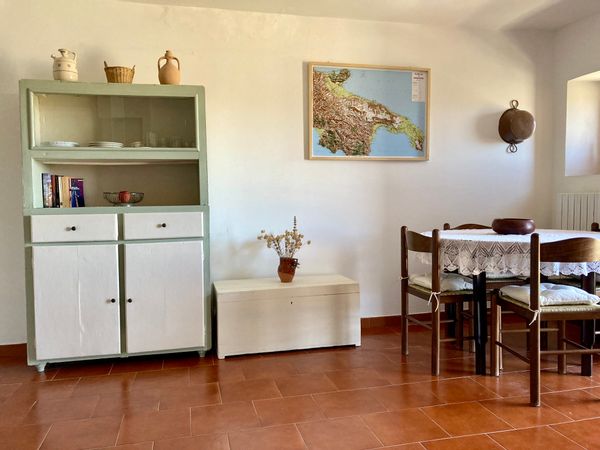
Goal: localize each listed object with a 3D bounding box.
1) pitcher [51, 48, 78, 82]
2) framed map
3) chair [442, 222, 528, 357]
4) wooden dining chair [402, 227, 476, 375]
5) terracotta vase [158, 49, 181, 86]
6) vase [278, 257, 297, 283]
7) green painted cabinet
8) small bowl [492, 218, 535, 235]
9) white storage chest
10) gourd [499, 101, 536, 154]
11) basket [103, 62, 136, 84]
[{"bbox_3d":[-1.445,-0.970,2.991,0.155,0.230,0.139,-2,3,-22],"label":"pitcher"},{"bbox_3d":[0.559,-0.862,3.737,0.990,0.728,0.030,-2,3,-13],"label":"framed map"},{"bbox_3d":[1.278,0.400,3.329,0.436,0.826,0.446,-1,3,-6],"label":"chair"},{"bbox_3d":[0.910,0.424,2.950,0.446,0.826,0.436,-2,3,-11],"label":"wooden dining chair"},{"bbox_3d":[-0.840,-0.997,3.130,0.155,0.247,0.134,-2,3,-13],"label":"terracotta vase"},{"bbox_3d":[-0.084,0.317,3.508,0.148,0.178,0.134,-2,3,-13],"label":"vase"},{"bbox_3d":[-1.153,-0.003,3.175,1.079,1.734,0.416,-2,3,-13],"label":"green painted cabinet"},{"bbox_3d":[1.341,0.006,3.088,0.257,0.099,0.257,-1,3,0],"label":"small bowl"},{"bbox_3d":[-0.102,0.621,3.428,0.962,0.428,0.460,-2,3,-13],"label":"white storage chest"},{"bbox_3d":[1.792,-0.811,3.957,0.292,0.431,0.173,-2,3,-13],"label":"gourd"},{"bbox_3d":[-1.138,-0.944,3.073,0.183,0.158,0.168,-2,3,-13],"label":"basket"}]

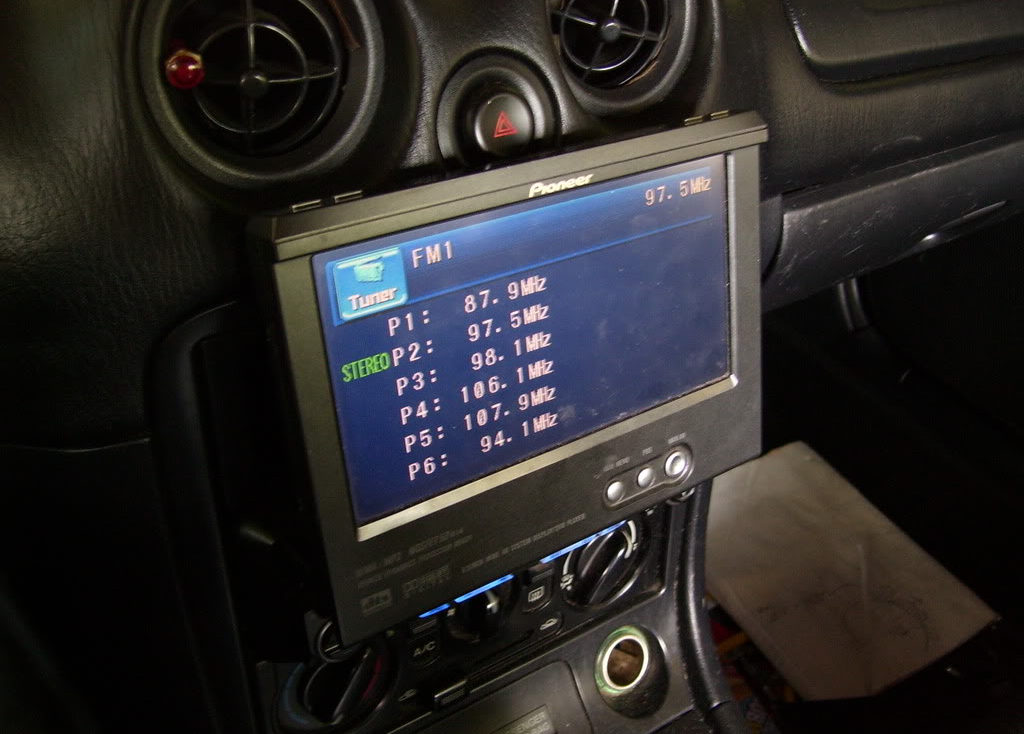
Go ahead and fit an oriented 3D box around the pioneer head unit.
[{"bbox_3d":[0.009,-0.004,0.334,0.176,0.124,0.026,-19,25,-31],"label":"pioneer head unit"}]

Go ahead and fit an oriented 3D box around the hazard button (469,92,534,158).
[{"bbox_3d":[-0.003,-0.076,0.335,0.019,0.019,0.011,-19,21,-31],"label":"hazard button"}]

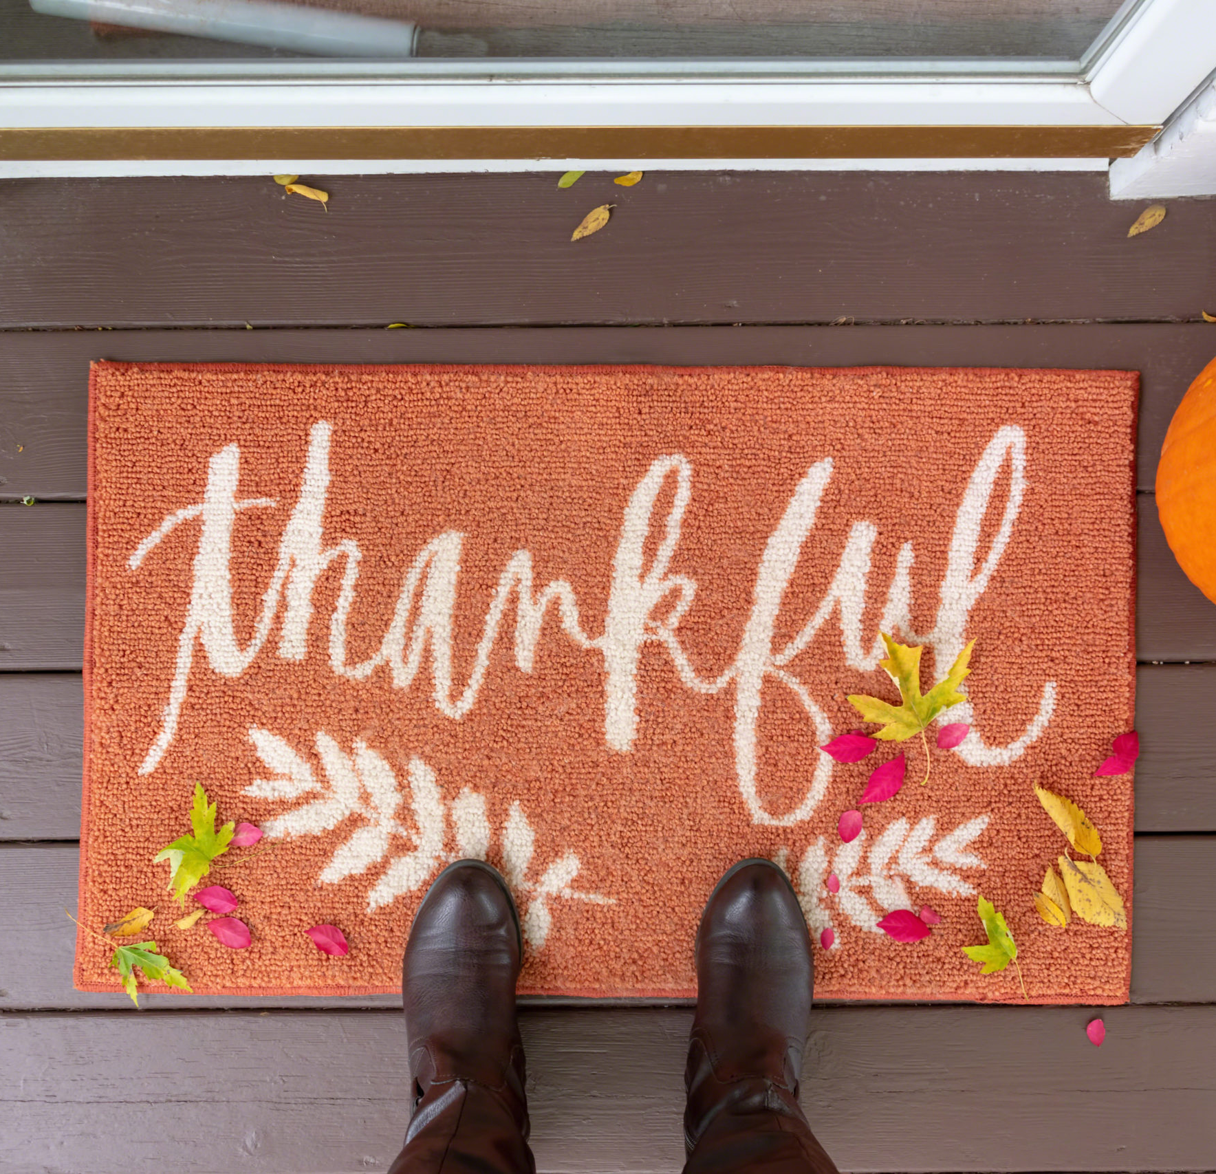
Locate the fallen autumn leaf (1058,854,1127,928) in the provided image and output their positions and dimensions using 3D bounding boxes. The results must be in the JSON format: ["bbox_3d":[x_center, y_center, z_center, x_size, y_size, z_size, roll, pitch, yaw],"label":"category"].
[{"bbox_3d":[0.392,0.248,1.068,0.037,0.012,0.076,-30,88,-1],"label":"fallen autumn leaf"}]

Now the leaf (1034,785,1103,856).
[{"bbox_3d":[0.370,0.185,1.060,0.020,0.013,0.078,-37,88,-2],"label":"leaf"}]

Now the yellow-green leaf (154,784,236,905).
[{"bbox_3d":[-0.328,0.206,1.048,0.056,0.018,0.100,11,87,0],"label":"yellow-green leaf"}]

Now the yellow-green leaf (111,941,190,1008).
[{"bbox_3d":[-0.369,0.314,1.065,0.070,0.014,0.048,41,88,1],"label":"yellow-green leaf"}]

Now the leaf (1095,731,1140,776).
[{"bbox_3d":[0.414,0.137,1.064,0.024,0.012,0.049,29,87,1],"label":"leaf"}]

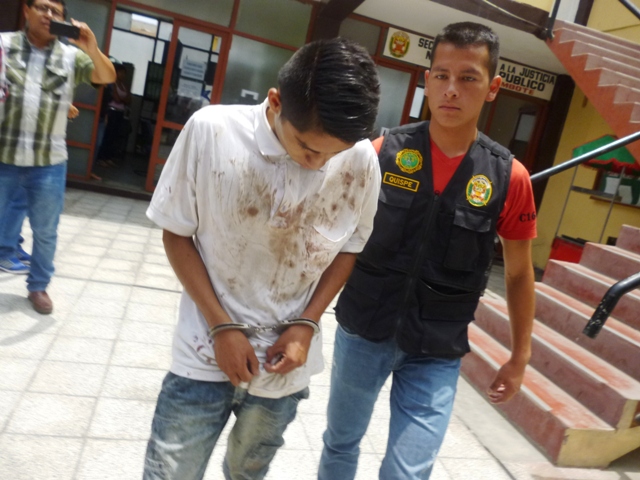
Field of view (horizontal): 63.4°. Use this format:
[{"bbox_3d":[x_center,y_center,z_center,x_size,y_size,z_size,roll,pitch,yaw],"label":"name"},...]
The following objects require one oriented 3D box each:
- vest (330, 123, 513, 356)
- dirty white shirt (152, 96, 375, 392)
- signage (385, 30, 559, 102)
[{"bbox_3d":[0.289,-0.012,1.420,0.390,0.585,0.260,15,12,13],"label":"vest"},{"bbox_3d":[-0.141,0.013,1.250,0.500,0.650,0.290,11,15,-6],"label":"dirty white shirt"},{"bbox_3d":[2.183,-2.462,7.322,2.710,0.358,0.050,9,12,-16],"label":"signage"}]

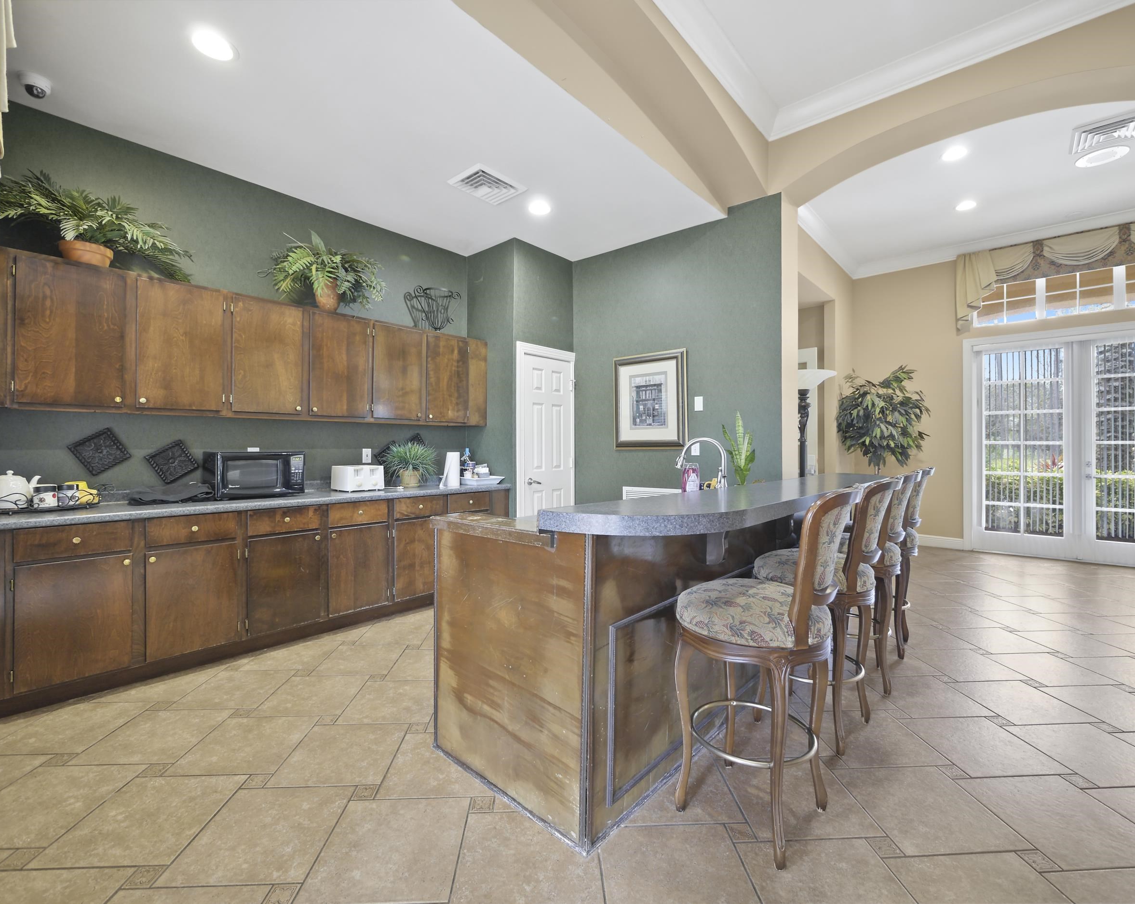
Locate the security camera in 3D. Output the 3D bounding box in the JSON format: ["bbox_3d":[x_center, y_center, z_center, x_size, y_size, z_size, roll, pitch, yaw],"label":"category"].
[{"bbox_3d":[-2.599,-1.781,2.381,0.120,0.090,0.120,0,0,43],"label":"security camera"}]

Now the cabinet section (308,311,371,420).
[{"bbox_3d":[-1.724,-0.605,3.575,0.320,0.720,0.412,0,0,44],"label":"cabinet section"}]

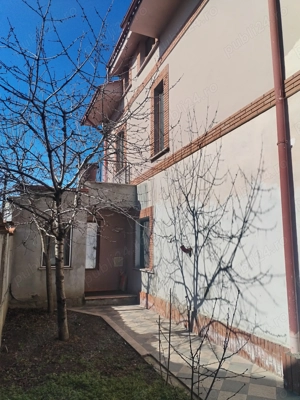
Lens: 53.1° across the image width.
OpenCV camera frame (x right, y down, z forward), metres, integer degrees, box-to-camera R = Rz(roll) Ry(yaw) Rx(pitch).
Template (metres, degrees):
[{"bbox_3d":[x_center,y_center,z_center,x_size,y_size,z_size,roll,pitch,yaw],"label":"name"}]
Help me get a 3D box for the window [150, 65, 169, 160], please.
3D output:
[{"bbox_3d":[0.308,-2.320,8.247,0.220,2.282,1.247,4,-10,-21],"label":"window"}]

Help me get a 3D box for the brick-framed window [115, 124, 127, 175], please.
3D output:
[{"bbox_3d":[-1.098,-1.993,11.762,0.220,1.777,1.549,4,-10,-21],"label":"brick-framed window"}]

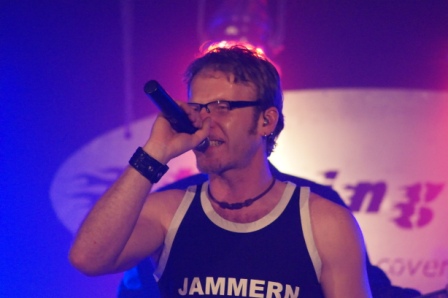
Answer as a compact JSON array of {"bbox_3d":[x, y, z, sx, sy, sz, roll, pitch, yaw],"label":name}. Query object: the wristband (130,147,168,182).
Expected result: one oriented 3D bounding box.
[{"bbox_3d":[-0.143,0.031,7.400,0.067,0.036,0.056,38,9,0],"label":"wristband"}]

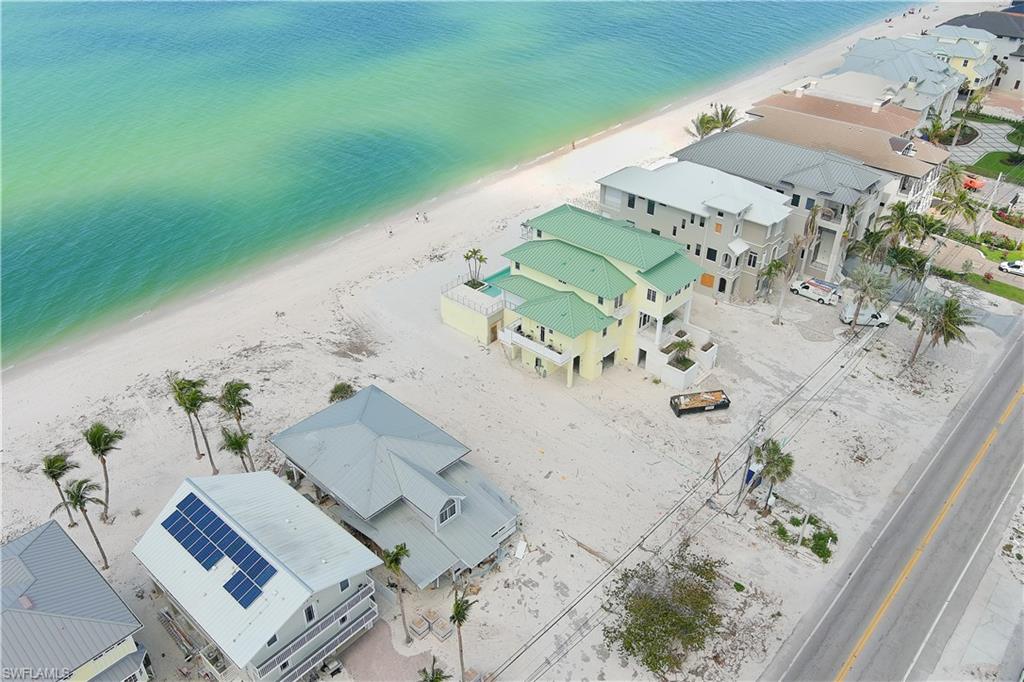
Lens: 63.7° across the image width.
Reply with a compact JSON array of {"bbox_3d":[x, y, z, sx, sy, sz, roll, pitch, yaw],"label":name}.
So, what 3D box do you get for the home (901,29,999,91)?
[{"bbox_3d":[108.720,-71.220,205.580,21.000,12.000,17.000,26,41,36],"label":"home"}]

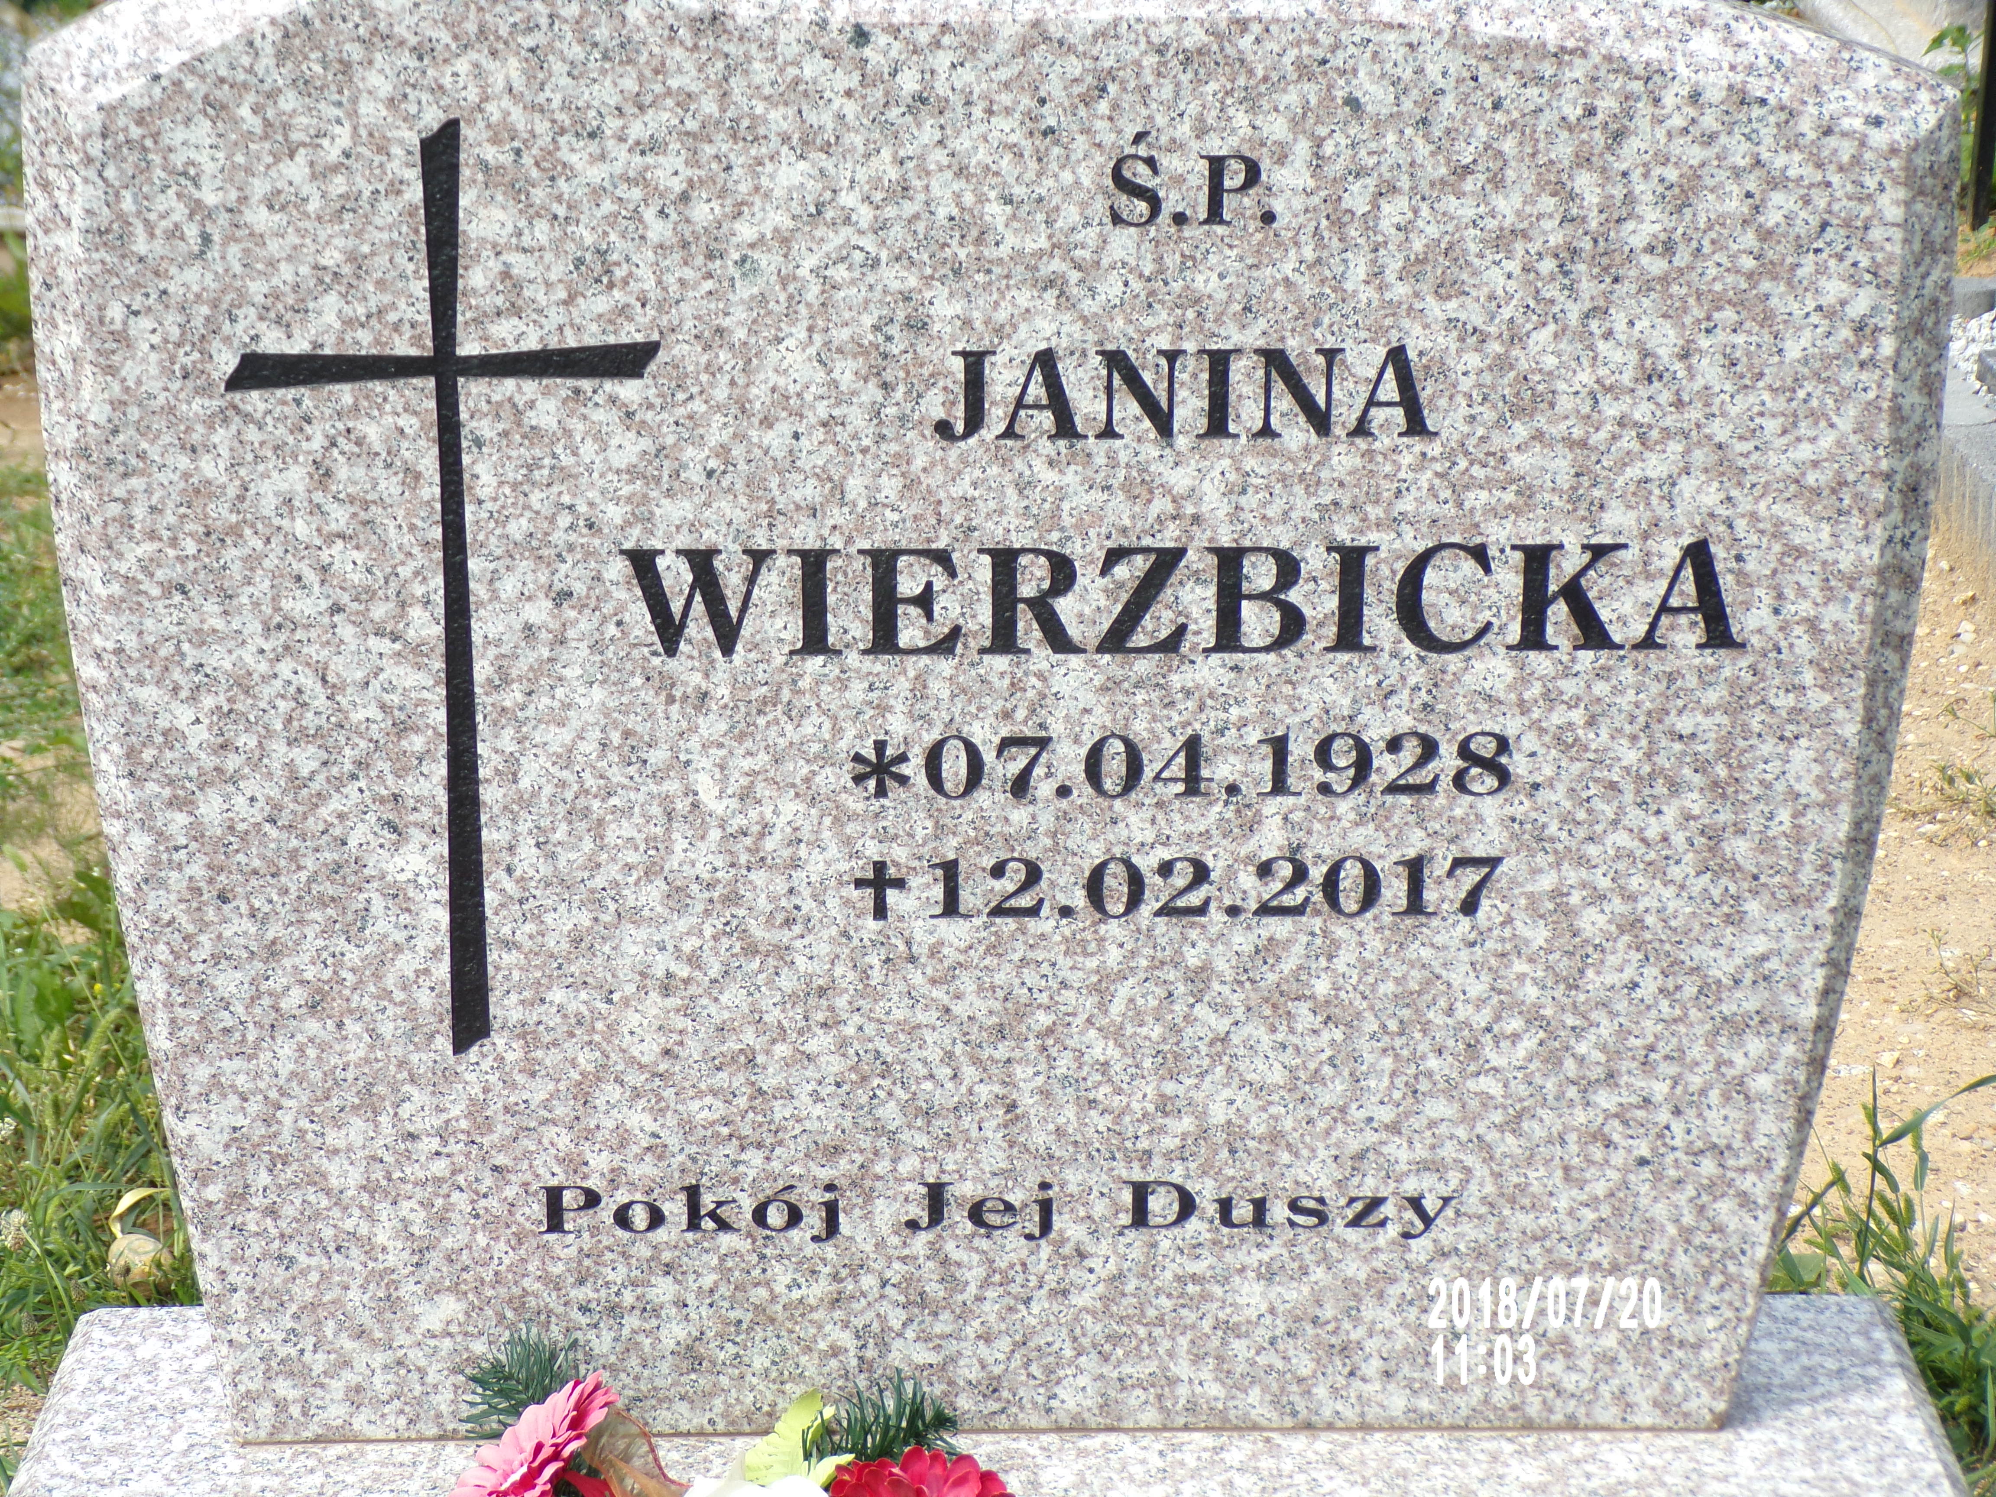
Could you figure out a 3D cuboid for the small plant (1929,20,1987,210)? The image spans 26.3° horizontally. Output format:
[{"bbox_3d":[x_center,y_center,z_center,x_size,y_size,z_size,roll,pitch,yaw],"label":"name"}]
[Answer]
[{"bbox_3d":[1.081,-0.710,4.800,0.085,0.210,0.085,0,23,0],"label":"small plant"}]

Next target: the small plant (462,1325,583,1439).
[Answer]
[{"bbox_3d":[-0.184,0.248,1.660,0.050,0.052,0.045,0,23,0],"label":"small plant"}]

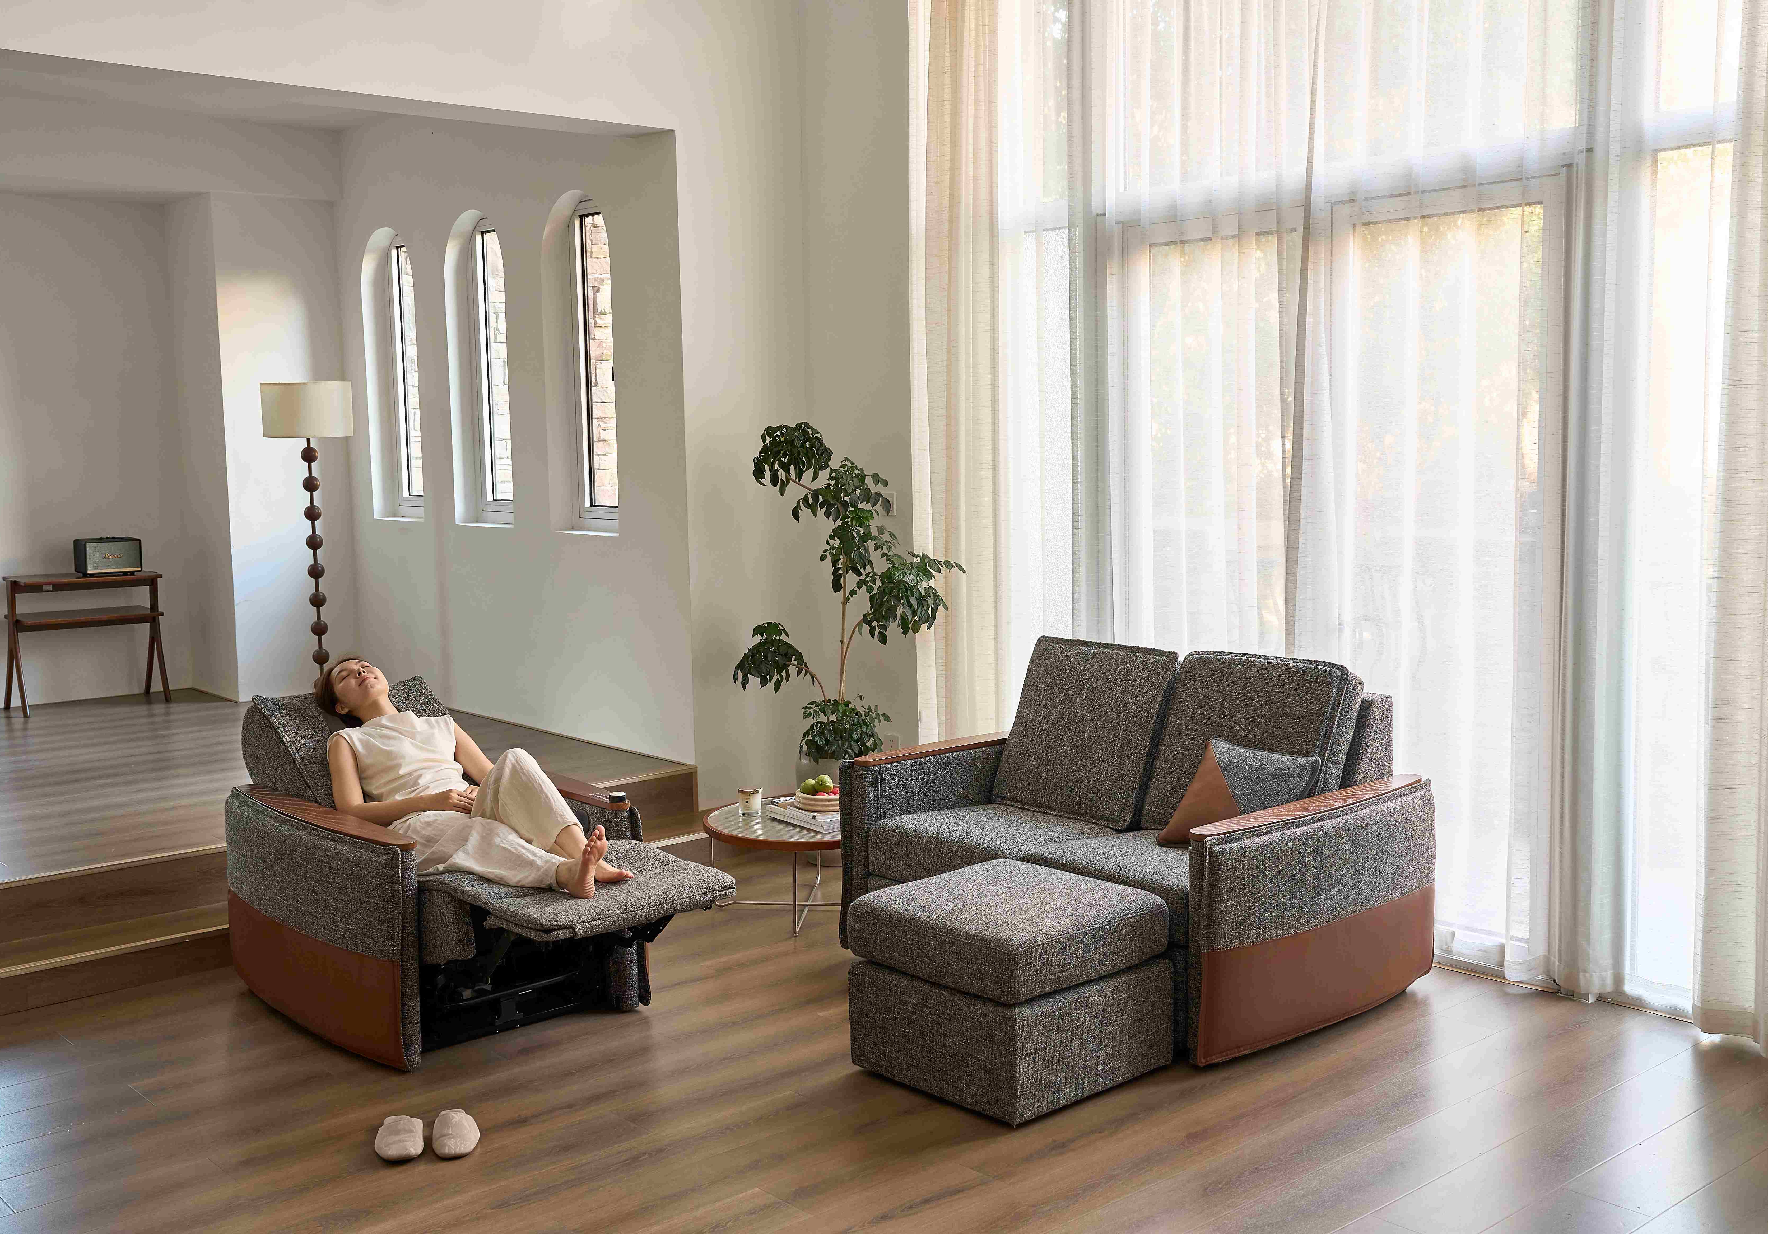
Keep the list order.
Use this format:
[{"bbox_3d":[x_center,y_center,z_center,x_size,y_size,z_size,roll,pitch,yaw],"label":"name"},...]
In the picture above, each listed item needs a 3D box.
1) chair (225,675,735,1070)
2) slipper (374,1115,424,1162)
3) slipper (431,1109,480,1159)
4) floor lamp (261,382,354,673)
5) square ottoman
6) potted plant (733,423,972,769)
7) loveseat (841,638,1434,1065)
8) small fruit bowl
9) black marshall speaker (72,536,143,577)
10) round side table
[{"bbox_3d":[-1.215,0.692,5.172,0.851,0.875,1.750,-6,8,-42],"label":"chair"},{"bbox_3d":[-1.129,1.193,4.221,0.110,0.065,0.246,-2,6,-11],"label":"slipper"},{"bbox_3d":[-1.003,1.190,4.227,0.110,0.065,0.246,-2,6,-11],"label":"slipper"},{"bbox_3d":[-2.674,-0.306,8.467,0.441,1.583,0.441,-6,8,-42],"label":"floor lamp"},{"bbox_3d":[0.320,0.929,4.605,0.572,0.454,0.591,-6,8,-42],"label":"square ottoman"},{"bbox_3d":[-0.156,0.100,6.822,0.875,1.678,0.729,-1,6,0],"label":"potted plant"},{"bbox_3d":[0.717,0.593,5.396,1.061,0.948,1.499,-6,8,-42],"label":"loveseat"},{"bbox_3d":[-0.189,0.600,6.217,0.243,0.107,0.243,-1,6,0],"label":"small fruit bowl"},{"bbox_3d":[-3.679,-0.282,8.543,0.262,0.171,0.151,-6,8,-41],"label":"black marshall speaker"},{"bbox_3d":[-0.270,0.846,6.239,0.769,0.316,0.769,-1,6,0],"label":"round side table"}]

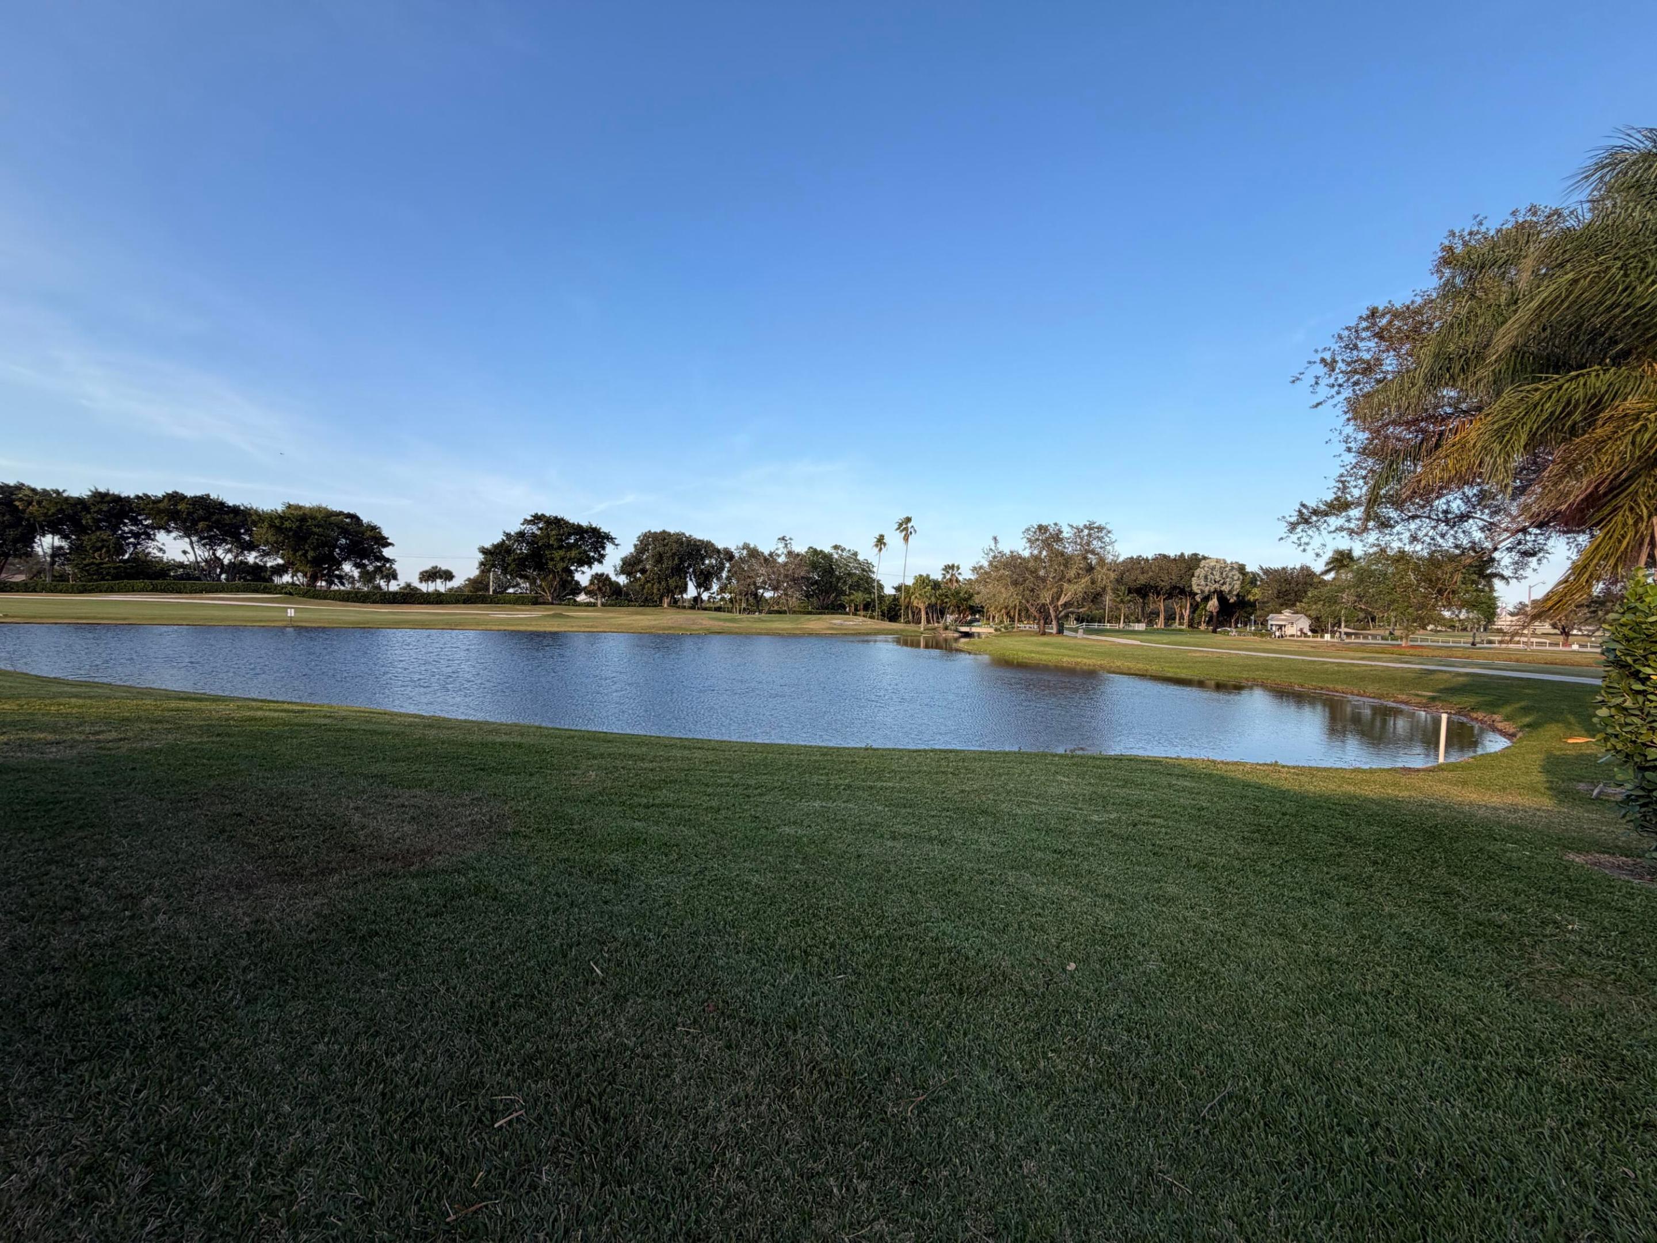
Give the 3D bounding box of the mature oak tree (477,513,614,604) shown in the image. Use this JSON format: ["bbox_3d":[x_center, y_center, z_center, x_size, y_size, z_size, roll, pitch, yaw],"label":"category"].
[{"bbox_3d":[-40.846,-9.087,97.000,18.480,13.120,17.550,1,1,-23],"label":"mature oak tree"}]

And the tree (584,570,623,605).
[{"bbox_3d":[-29.577,-4.292,88.000,4.670,4.840,4.440,1,1,-19],"label":"tree"}]

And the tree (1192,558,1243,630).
[{"bbox_3d":[56.884,-3.739,98.000,6.550,10.880,6.220,2,1,30],"label":"tree"}]

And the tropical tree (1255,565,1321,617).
[{"bbox_3d":[82.287,-4.056,120.000,9.750,12.050,9.260,2,1,34],"label":"tropical tree"}]

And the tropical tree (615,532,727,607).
[{"bbox_3d":[-21.592,-7.197,92.000,14.530,10.660,13.810,1,1,-13],"label":"tropical tree"}]

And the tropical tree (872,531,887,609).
[{"bbox_3d":[8.011,-7.048,105.000,2.430,13.690,2.310,2,1,4],"label":"tropical tree"}]

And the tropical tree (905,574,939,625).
[{"bbox_3d":[10.014,-2.121,72.000,3.440,6.190,3.270,2,1,8],"label":"tropical tree"}]

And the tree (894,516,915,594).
[{"bbox_3d":[11.216,-7.572,98.000,3.100,15.330,2.950,2,1,6],"label":"tree"}]

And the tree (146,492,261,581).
[{"bbox_3d":[-91.431,-11.926,98.000,12.320,13.820,11.700,1,1,-43],"label":"tree"}]

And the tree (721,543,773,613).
[{"bbox_3d":[-11.228,-5.928,93.000,7.130,9.880,6.780,2,1,-7],"label":"tree"}]

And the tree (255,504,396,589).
[{"bbox_3d":[-72.792,-10.774,97.000,16.190,12.740,15.380,1,1,-37],"label":"tree"}]

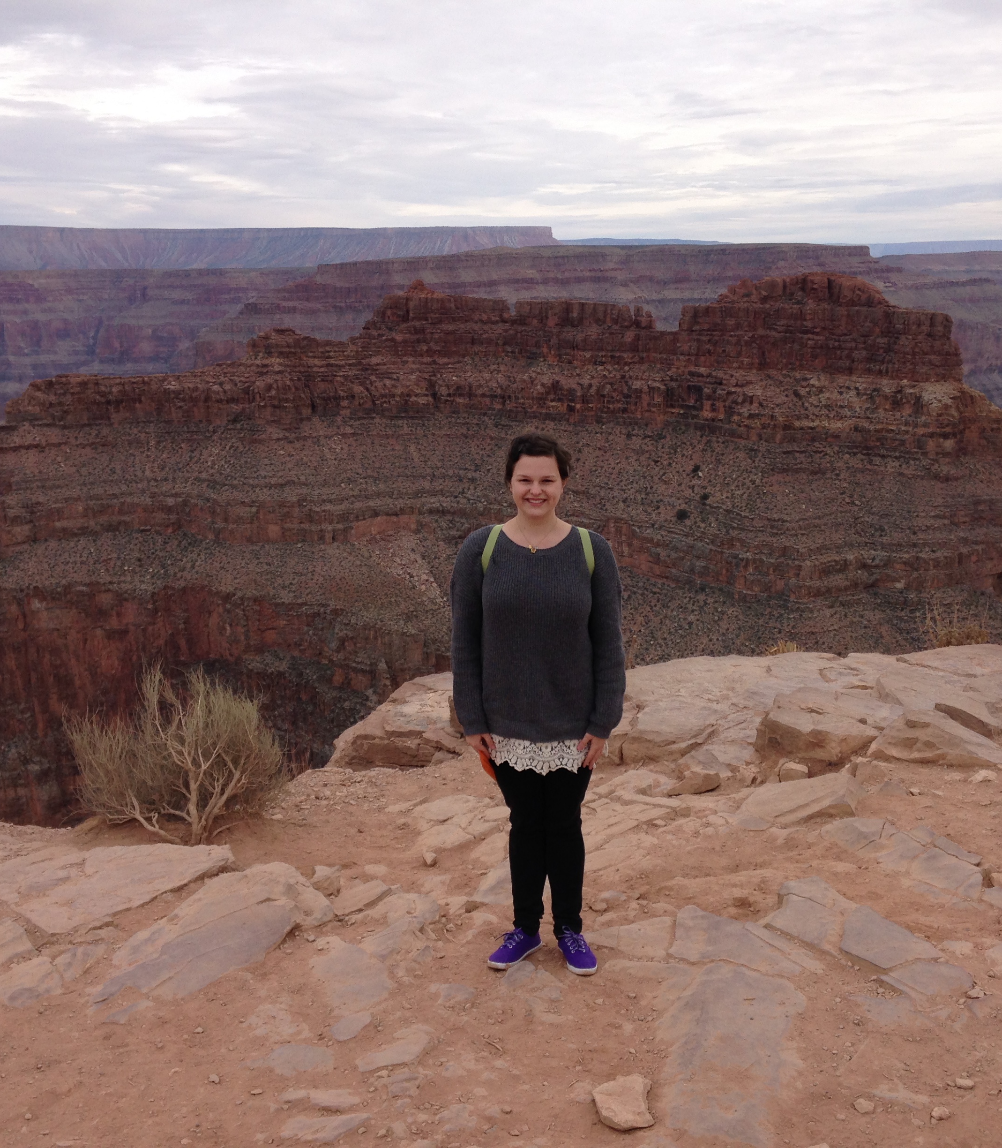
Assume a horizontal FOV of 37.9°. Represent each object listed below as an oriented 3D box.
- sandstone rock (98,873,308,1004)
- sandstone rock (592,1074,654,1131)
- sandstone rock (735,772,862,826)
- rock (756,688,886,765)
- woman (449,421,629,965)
[{"bbox_3d":[-0.933,1.119,4.576,0.328,0.155,0.640,7,14,30],"label":"sandstone rock"},{"bbox_3d":[0.304,1.324,3.660,0.129,0.063,0.153,-3,13,-12],"label":"sandstone rock"},{"bbox_3d":[1.197,0.904,5.884,0.464,0.135,0.242,-2,13,-10],"label":"sandstone rock"},{"bbox_3d":[1.487,0.699,6.752,0.584,0.243,0.401,3,13,15],"label":"rock"},{"bbox_3d":[0.100,0.390,4.436,0.530,1.640,0.360,0,12,-1],"label":"woman"}]

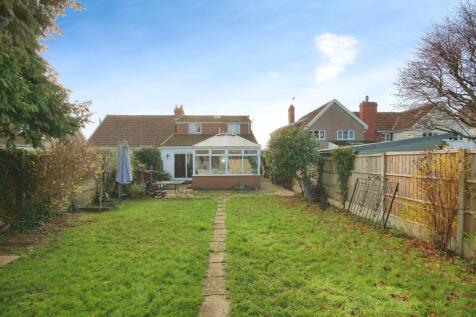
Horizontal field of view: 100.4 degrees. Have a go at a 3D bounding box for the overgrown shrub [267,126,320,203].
[{"bbox_3d":[2.150,0.220,7.750,2.100,2.920,2.000,0,0,0],"label":"overgrown shrub"}]

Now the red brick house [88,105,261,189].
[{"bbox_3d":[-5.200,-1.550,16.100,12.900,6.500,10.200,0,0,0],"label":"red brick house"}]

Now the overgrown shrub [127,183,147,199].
[{"bbox_3d":[-4.550,1.360,8.950,0.900,0.660,0.850,0,0,0],"label":"overgrown shrub"}]

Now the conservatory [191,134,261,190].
[{"bbox_3d":[-0.610,0.100,12.400,3.700,3.200,3.600,0,0,0],"label":"conservatory"}]

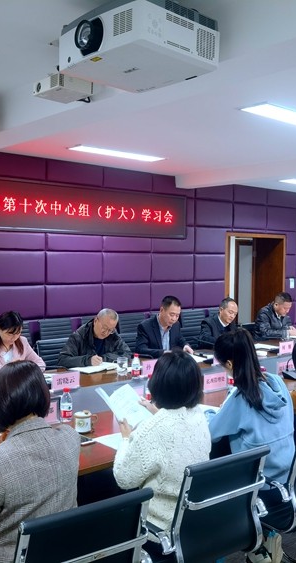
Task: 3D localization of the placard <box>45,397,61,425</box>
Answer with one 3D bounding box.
[{"bbox_3d":[-0.554,0.690,3.054,0.215,0.128,0.050,-1,3,-41],"label":"placard"}]

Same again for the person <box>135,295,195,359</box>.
[{"bbox_3d":[0.177,0.775,5.590,0.560,1.270,0.780,-1,3,-41],"label":"person"}]

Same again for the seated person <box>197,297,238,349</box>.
[{"bbox_3d":[0.795,0.807,6.443,0.560,1.260,0.780,-1,3,-40],"label":"seated person"}]

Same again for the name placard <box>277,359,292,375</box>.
[{"bbox_3d":[1.117,0.702,4.744,0.210,0.115,0.060,-1,3,-40],"label":"name placard"}]

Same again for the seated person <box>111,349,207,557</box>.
[{"bbox_3d":[0.061,0.953,2.656,0.520,1.270,0.780,-1,3,-40],"label":"seated person"}]

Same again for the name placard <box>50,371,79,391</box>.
[{"bbox_3d":[-0.542,0.664,3.889,0.220,0.108,0.045,-1,3,-41],"label":"name placard"}]

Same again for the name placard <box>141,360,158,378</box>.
[{"bbox_3d":[0.054,0.651,4.391,0.220,0.110,0.060,-1,3,-41],"label":"name placard"}]

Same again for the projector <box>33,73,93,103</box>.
[{"bbox_3d":[-0.465,-1.061,3.207,0.217,0.086,0.261,-1,3,-41],"label":"projector"}]

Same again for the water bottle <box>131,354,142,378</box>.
[{"bbox_3d":[-0.086,0.654,4.539,0.060,0.190,0.060,-1,3,-40],"label":"water bottle"}]

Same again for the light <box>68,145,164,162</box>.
[{"bbox_3d":[-0.319,-1.450,6.580,1.200,0.060,0.300,-1,3,-40],"label":"light"}]

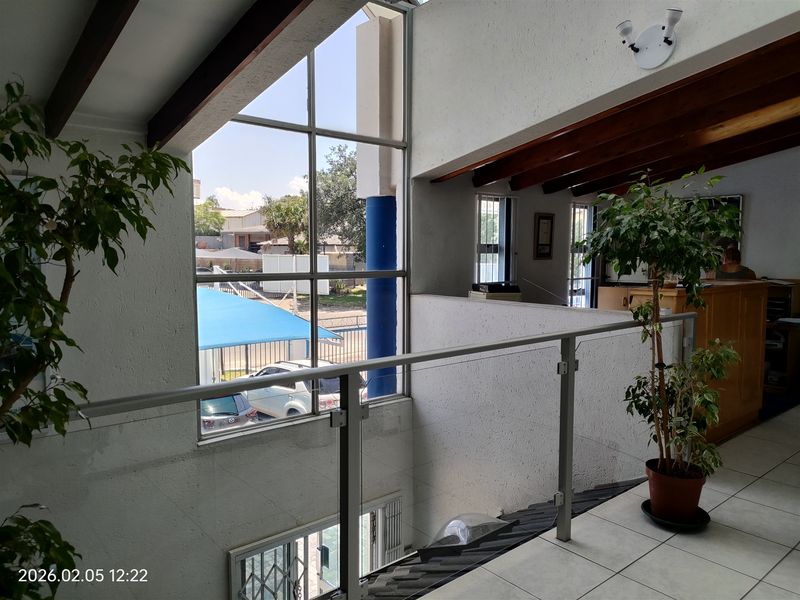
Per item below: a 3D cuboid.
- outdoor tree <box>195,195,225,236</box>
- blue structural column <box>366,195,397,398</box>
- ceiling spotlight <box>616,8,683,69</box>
[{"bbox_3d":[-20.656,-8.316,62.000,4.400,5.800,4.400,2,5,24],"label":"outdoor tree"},{"bbox_3d":[-0.174,1.349,5.875,0.300,4.800,0.300,0,5,0],"label":"blue structural column"},{"bbox_3d":[1.492,-1.545,3.456,0.170,0.270,0.370,-4,6,-40],"label":"ceiling spotlight"}]

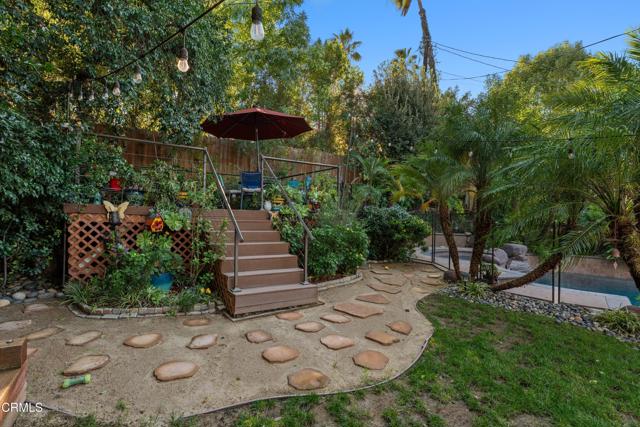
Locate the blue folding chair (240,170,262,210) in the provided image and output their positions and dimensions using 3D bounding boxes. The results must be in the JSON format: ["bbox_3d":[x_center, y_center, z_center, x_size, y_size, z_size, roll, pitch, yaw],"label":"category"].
[{"bbox_3d":[-1.552,-0.486,6.858,0.520,0.891,0.550,1,-1,-9],"label":"blue folding chair"}]

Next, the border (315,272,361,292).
[{"bbox_3d":[0.388,1.251,5.578,0.250,0.120,1.313,0,-1,40],"label":"border"}]

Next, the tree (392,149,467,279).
[{"bbox_3d":[2.284,0.001,6.099,1.550,2.678,1.500,1,-1,0],"label":"tree"}]

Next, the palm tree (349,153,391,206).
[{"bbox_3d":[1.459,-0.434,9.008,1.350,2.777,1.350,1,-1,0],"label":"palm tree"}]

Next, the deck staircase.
[{"bbox_3d":[-1.015,0.606,4.805,1.200,1.339,1.753,1,-1,-33],"label":"deck staircase"}]

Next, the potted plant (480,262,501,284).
[{"bbox_3d":[3.364,1.152,5.886,0.360,0.420,0.360,1,-1,0],"label":"potted plant"}]

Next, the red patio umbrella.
[{"bbox_3d":[-1.505,-1.287,7.120,2.640,2.503,2.640,1,-1,0],"label":"red patio umbrella"}]

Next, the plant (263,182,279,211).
[{"bbox_3d":[-1.004,-0.325,6.105,0.350,0.603,0.350,1,-1,0],"label":"plant"}]

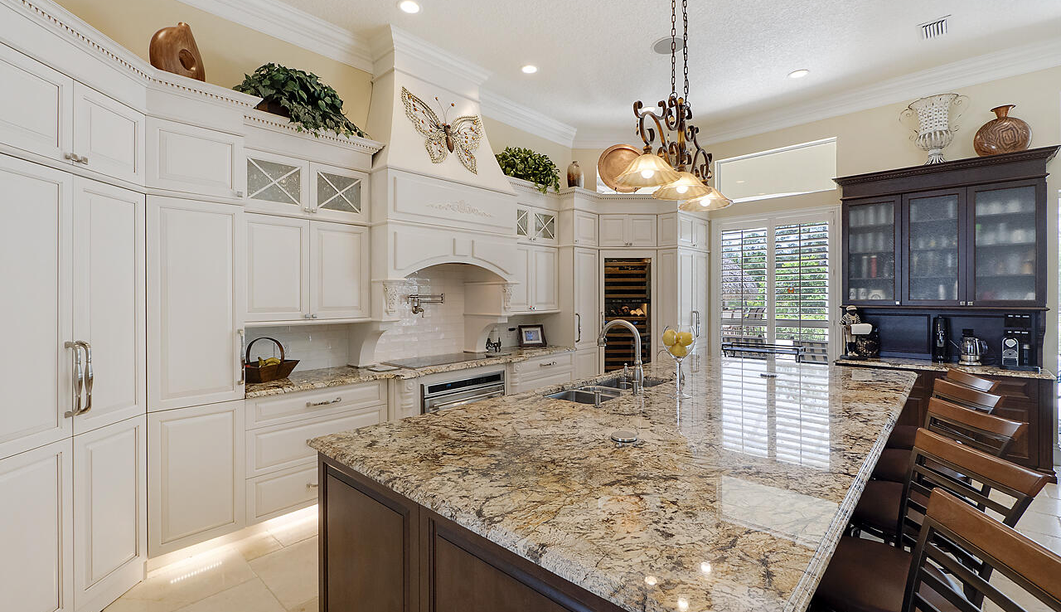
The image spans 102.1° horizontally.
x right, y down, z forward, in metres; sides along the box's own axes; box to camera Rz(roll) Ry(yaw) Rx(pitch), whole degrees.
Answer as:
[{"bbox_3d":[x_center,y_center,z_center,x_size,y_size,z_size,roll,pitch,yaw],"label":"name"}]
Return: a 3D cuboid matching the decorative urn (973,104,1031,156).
[{"bbox_3d":[4.450,-1.643,4.050,0.360,0.490,0.330,1,1,41],"label":"decorative urn"}]

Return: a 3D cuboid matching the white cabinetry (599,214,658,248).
[{"bbox_3d":[1.154,-0.888,5.320,0.690,0.390,0.500,0,1,-1],"label":"white cabinetry"}]

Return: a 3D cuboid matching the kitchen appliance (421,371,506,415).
[{"bbox_3d":[-0.730,0.945,3.710,0.580,0.710,0.790,1,1,45],"label":"kitchen appliance"}]

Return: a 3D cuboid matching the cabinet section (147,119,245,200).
[{"bbox_3d":[-2.087,-0.825,2.632,0.560,0.385,0.445,1,1,44],"label":"cabinet section"}]

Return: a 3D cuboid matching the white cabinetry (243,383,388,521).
[{"bbox_3d":[-1.599,0.923,3.096,0.600,0.775,0.890,1,1,45],"label":"white cabinetry"}]

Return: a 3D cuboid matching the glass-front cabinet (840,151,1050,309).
[{"bbox_3d":[3.905,-0.655,4.170,1.430,1.320,0.420,1,1,40],"label":"glass-front cabinet"}]

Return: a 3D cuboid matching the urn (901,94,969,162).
[{"bbox_3d":[3.690,-1.573,3.944,0.470,0.620,0.360,1,2,40],"label":"urn"}]

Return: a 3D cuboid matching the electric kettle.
[{"bbox_3d":[4.369,0.442,4.240,0.210,0.280,0.160,1,1,38],"label":"electric kettle"}]

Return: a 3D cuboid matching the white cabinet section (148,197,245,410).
[{"bbox_3d":[-2.087,-0.016,2.644,0.560,1.170,0.445,1,1,44],"label":"white cabinet section"}]

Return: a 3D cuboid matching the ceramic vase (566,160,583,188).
[{"bbox_3d":[0.510,-1.516,5.033,0.190,0.360,0.190,0,1,0],"label":"ceramic vase"}]

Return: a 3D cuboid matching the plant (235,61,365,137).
[{"bbox_3d":[-1.644,-1.444,3.139,0.420,0.460,0.870,1,2,45],"label":"plant"}]

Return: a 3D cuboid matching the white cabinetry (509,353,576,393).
[{"bbox_3d":[-0.046,0.961,4.784,0.580,0.860,0.950,1,2,45],"label":"white cabinetry"}]

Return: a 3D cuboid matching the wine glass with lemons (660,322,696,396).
[{"bbox_3d":[0.863,0.319,2.483,0.188,0.410,0.188,0,1,0],"label":"wine glass with lemons"}]

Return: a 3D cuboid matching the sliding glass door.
[{"bbox_3d":[3.060,0.182,5.430,1.420,2.600,0.120,1,1,41],"label":"sliding glass door"}]

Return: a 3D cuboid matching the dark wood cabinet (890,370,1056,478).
[{"bbox_3d":[3.991,1.045,4.273,1.480,0.900,0.620,1,1,41],"label":"dark wood cabinet"}]

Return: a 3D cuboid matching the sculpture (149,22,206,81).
[{"bbox_3d":[-2.022,-1.415,2.460,0.250,0.360,0.150,-1,1,-43],"label":"sculpture"}]

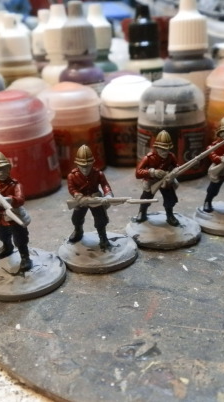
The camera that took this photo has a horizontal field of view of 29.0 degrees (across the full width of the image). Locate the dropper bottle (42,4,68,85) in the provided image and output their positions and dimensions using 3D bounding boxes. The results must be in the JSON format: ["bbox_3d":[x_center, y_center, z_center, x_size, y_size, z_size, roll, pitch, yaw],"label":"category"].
[{"bbox_3d":[-0.028,-0.074,0.260,0.025,0.080,0.025,-5,22,-5],"label":"dropper bottle"}]

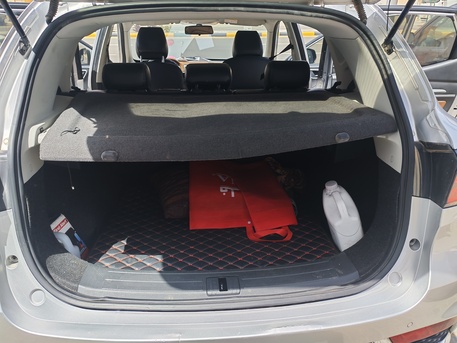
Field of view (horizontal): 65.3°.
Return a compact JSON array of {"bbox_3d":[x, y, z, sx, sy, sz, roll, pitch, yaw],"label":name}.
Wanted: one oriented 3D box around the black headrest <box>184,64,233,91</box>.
[{"bbox_3d":[-0.096,-0.471,1.757,0.220,0.145,0.120,-1,21,-5],"label":"black headrest"}]

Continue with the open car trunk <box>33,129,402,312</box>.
[{"bbox_3d":[-0.056,0.008,1.447,1.070,0.550,0.860,-1,21,-5],"label":"open car trunk"}]

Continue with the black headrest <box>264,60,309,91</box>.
[{"bbox_3d":[0.297,-0.480,1.794,0.217,0.147,0.120,-1,21,-5],"label":"black headrest"}]

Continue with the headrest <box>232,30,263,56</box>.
[{"bbox_3d":[0.148,-0.966,2.700,0.225,0.195,0.125,-1,21,-5],"label":"headrest"}]

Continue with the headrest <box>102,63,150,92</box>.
[{"bbox_3d":[-0.493,-0.457,1.722,0.217,0.147,0.120,-1,21,-5],"label":"headrest"}]

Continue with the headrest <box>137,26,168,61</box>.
[{"bbox_3d":[-0.561,-0.949,2.634,0.225,0.220,0.125,-1,21,-5],"label":"headrest"}]

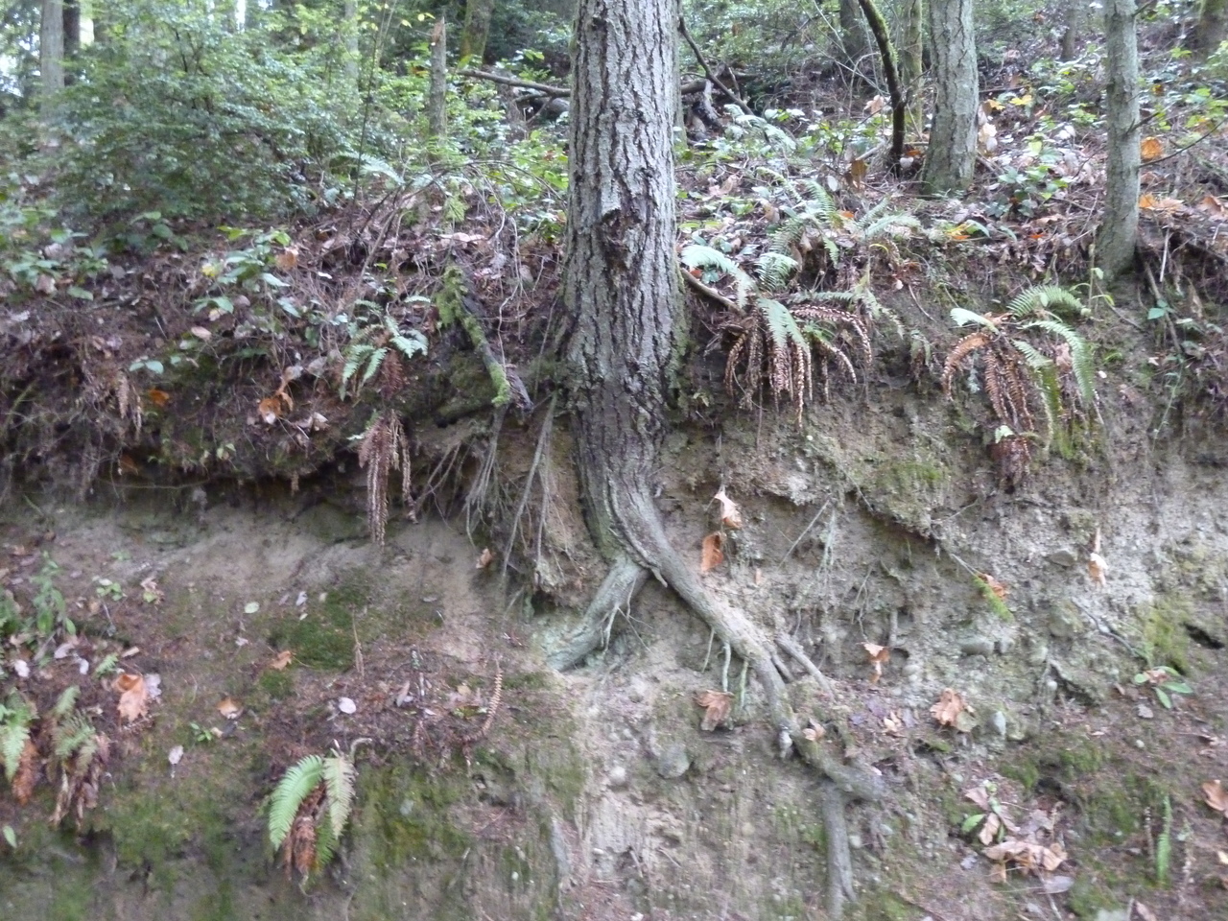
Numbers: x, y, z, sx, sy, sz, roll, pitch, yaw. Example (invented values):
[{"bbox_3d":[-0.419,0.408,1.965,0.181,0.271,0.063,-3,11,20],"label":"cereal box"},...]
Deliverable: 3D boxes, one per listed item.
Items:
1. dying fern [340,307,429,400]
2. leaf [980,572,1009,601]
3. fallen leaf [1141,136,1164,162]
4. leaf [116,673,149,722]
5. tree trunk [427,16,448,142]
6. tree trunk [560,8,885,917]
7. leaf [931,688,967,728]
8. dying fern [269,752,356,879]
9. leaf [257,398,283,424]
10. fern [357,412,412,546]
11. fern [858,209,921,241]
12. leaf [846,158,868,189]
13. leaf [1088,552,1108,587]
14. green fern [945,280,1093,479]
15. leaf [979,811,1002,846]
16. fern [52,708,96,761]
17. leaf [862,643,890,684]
[{"bbox_3d":[-1.010,-0.470,3.900,0.388,0.405,0.300,0,0,0],"label":"dying fern"},{"bbox_3d":[1.583,0.526,3.700,0.120,0.120,0.080,0,0,0],"label":"leaf"},{"bbox_3d":[3.335,-1.931,5.500,0.143,0.155,0.090,0,0,0],"label":"fallen leaf"},{"bbox_3d":[-1.875,0.920,3.450,0.127,0.194,0.090,0,0,0],"label":"leaf"},{"bbox_3d":[-1.297,-2.795,6.500,0.140,0.928,0.140,0,0,0],"label":"tree trunk"},{"bbox_3d":[0.460,0.010,3.750,1.283,3.600,0.800,0,0,0],"label":"tree trunk"},{"bbox_3d":[1.323,0.975,3.500,0.144,0.159,0.080,0,0,0],"label":"leaf"},{"bbox_3d":[-1.123,1.323,3.300,0.321,0.471,0.250,0,0,0],"label":"dying fern"},{"bbox_3d":[-1.493,-0.214,3.850,0.108,0.117,0.080,0,0,0],"label":"leaf"},{"bbox_3d":[-0.959,0.074,3.700,0.224,0.560,0.200,0,0,0],"label":"fern"},{"bbox_3d":[1.400,-1.195,4.500,0.321,0.156,0.250,0,0,0],"label":"fern"},{"bbox_3d":[1.426,-1.685,5.200,0.124,0.180,0.090,0,0,0],"label":"leaf"},{"bbox_3d":[2.074,0.467,3.800,0.082,0.156,0.060,0,0,0],"label":"leaf"},{"bbox_3d":[1.760,-0.327,3.850,0.666,0.858,0.400,0,0,0],"label":"green fern"},{"bbox_3d":[1.337,1.307,3.150,0.082,0.129,0.060,0,0,0],"label":"leaf"},{"bbox_3d":[-2.012,1.023,3.300,0.157,0.186,0.140,0,0,0],"label":"fern"},{"bbox_3d":[1.065,0.820,3.600,0.117,0.171,0.080,0,0,0],"label":"leaf"}]

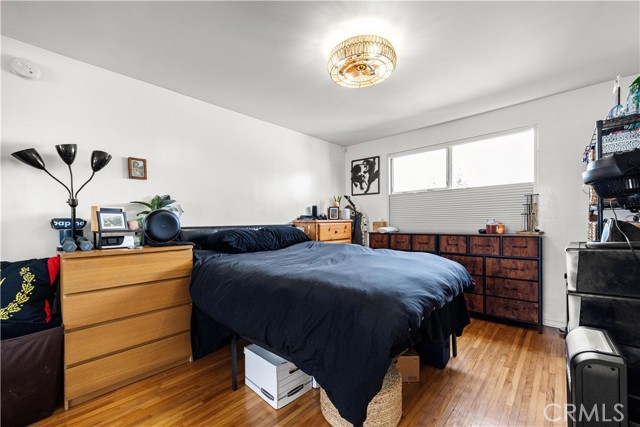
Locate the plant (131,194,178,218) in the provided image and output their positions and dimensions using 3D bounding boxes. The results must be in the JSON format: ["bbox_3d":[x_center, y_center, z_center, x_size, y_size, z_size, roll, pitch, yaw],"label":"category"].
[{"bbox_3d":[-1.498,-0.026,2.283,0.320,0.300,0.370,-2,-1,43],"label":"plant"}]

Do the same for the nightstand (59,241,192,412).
[{"bbox_3d":[-1.576,0.787,2.074,0.480,1.000,0.800,-2,-1,43],"label":"nightstand"}]

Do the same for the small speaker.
[{"bbox_3d":[-1.382,0.131,2.183,0.180,0.300,0.285,-2,-1,43],"label":"small speaker"}]

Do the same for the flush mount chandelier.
[{"bbox_3d":[0.320,-1.184,1.925,0.520,0.185,0.520,-1,-1,0],"label":"flush mount chandelier"}]

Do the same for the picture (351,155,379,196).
[{"bbox_3d":[0.784,-0.630,4.305,0.575,0.625,0.025,-2,-1,43],"label":"picture"}]

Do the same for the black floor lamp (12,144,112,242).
[{"bbox_3d":[-1.846,-0.110,1.822,0.360,0.795,0.510,-2,-1,43],"label":"black floor lamp"}]

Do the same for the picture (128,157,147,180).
[{"bbox_3d":[-1.696,-0.414,2.324,0.020,0.195,0.137,-2,-1,43],"label":"picture"}]

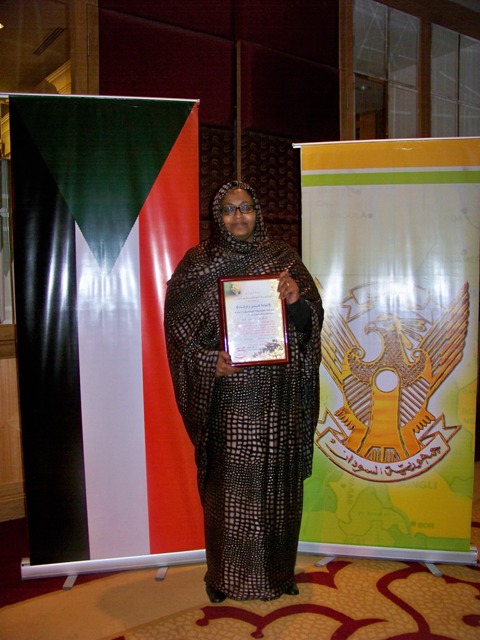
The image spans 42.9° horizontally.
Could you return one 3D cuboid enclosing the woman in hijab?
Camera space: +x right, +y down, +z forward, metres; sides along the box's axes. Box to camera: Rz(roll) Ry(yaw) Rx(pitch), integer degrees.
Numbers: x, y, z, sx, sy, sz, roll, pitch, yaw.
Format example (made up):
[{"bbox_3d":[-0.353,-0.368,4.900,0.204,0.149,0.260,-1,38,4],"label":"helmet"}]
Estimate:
[{"bbox_3d":[0.016,0.280,2.460,0.610,1.690,0.430,-1,5,-5],"label":"woman in hijab"}]

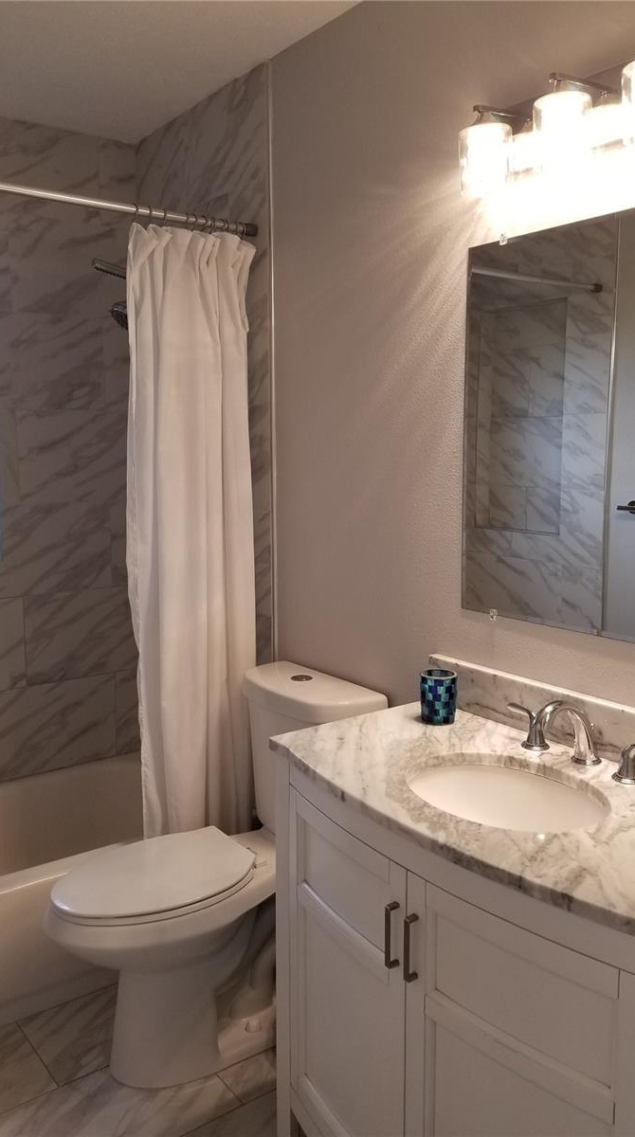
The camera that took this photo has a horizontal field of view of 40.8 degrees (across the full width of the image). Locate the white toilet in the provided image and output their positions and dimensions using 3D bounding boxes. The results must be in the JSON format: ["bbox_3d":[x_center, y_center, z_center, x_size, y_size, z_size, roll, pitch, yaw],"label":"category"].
[{"bbox_3d":[-0.276,0.736,2.056,0.751,0.859,0.476,-6,9,-36],"label":"white toilet"}]

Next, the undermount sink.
[{"bbox_3d":[0.306,0.442,1.416,0.308,0.150,0.373,-6,9,-36],"label":"undermount sink"}]

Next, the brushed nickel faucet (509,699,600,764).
[{"bbox_3d":[0.394,0.281,1.550,0.164,0.122,0.195,-6,9,-36],"label":"brushed nickel faucet"}]

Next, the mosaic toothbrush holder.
[{"bbox_3d":[0.249,0.264,1.753,0.076,0.102,0.076,0,8,0],"label":"mosaic toothbrush holder"}]

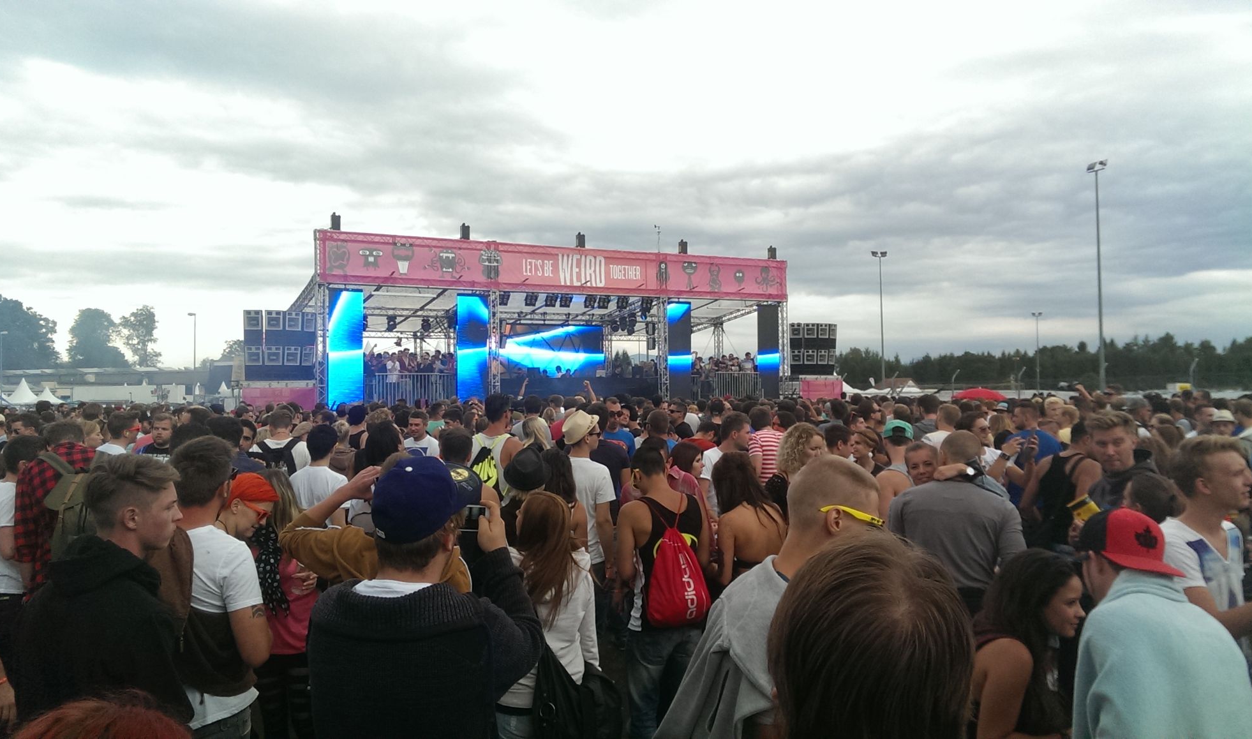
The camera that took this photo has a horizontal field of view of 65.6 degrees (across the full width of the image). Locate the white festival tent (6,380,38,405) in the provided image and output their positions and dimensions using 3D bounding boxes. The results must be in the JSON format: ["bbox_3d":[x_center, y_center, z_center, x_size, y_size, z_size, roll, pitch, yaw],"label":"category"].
[{"bbox_3d":[-71.284,3.609,114.930,4.500,4.926,4.500,0,-2,-30],"label":"white festival tent"}]

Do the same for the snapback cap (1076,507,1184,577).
[{"bbox_3d":[1.238,0.428,2.371,0.175,0.145,0.265,0,18,-25],"label":"snapback cap"}]

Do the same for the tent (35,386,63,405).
[{"bbox_3d":[-70.297,4.095,117.942,4.400,4.102,4.400,0,-2,-30],"label":"tent"}]

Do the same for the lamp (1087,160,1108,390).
[{"bbox_3d":[25.900,-4.219,52.994,1.300,14.530,0.700,-1,-2,-6],"label":"lamp"}]

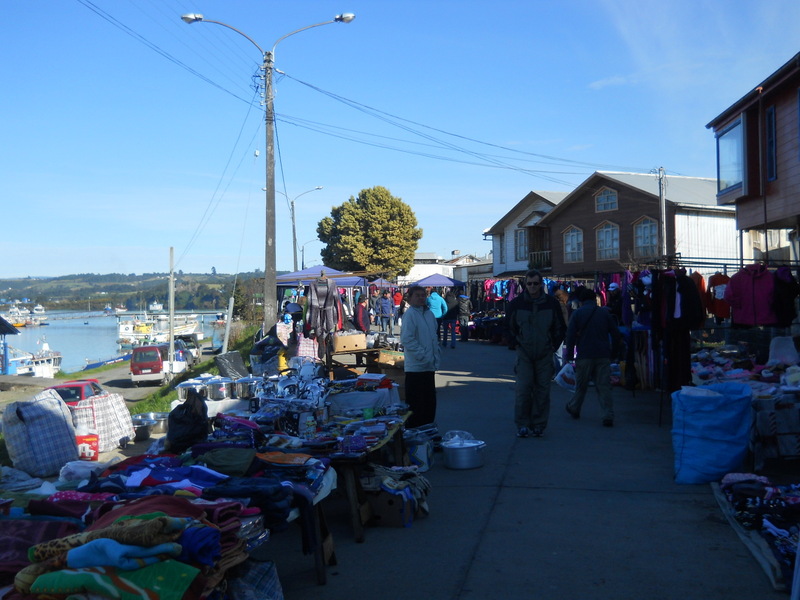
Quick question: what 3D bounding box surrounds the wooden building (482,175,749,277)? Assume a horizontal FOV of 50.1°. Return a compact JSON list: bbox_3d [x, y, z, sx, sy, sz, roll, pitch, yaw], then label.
[{"bbox_3d":[13.200,-2.400,45.700,10.000,7.600,17.500,0,0,-21],"label":"wooden building"}]

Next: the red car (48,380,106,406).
[{"bbox_3d":[-10.200,3.300,26.500,1.650,1.420,4.300,0,0,-7],"label":"red car"}]

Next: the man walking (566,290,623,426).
[{"bbox_3d":[2.330,0.690,10.150,0.580,1.650,0.520,0,0,23],"label":"man walking"}]

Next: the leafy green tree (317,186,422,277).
[{"bbox_3d":[-2.140,-3.300,60.000,7.200,9.200,7.200,0,0,0],"label":"leafy green tree"}]

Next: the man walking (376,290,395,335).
[{"bbox_3d":[-0.520,0.500,32.000,0.550,1.740,0.520,0,0,18],"label":"man walking"}]

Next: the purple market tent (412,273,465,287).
[{"bbox_3d":[2.250,-0.080,50.000,2.800,2.900,2.800,0,0,15],"label":"purple market tent"}]

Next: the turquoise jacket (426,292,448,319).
[{"bbox_3d":[1.180,0.170,27.000,0.660,0.820,0.420,0,0,0],"label":"turquoise jacket"}]

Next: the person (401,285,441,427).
[{"bbox_3d":[0.235,0.660,9.750,0.460,1.660,0.330,0,0,-37],"label":"person"}]

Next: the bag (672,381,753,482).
[{"bbox_3d":[2.600,1.120,7.150,0.570,0.760,0.450,0,0,6],"label":"bag"}]

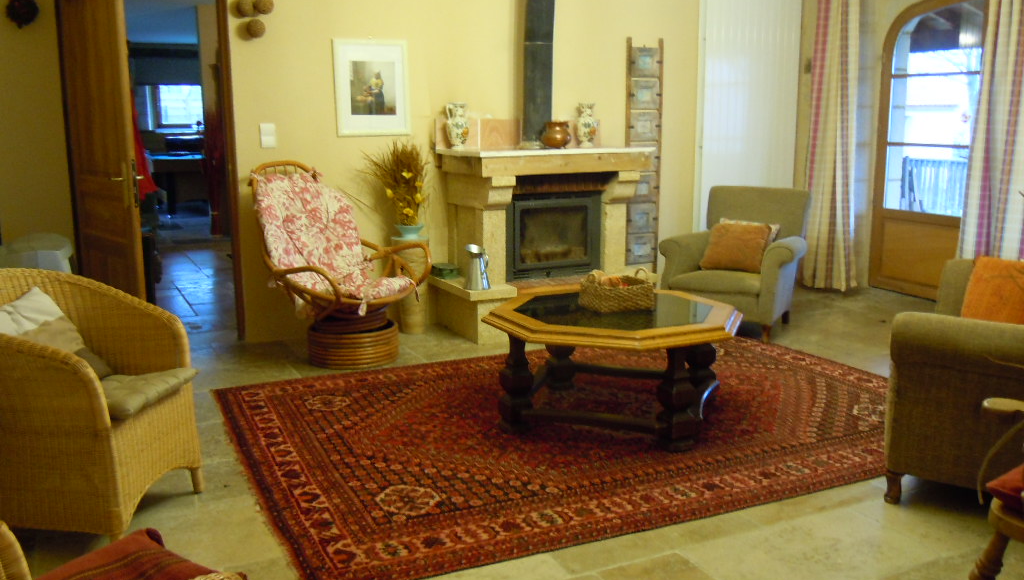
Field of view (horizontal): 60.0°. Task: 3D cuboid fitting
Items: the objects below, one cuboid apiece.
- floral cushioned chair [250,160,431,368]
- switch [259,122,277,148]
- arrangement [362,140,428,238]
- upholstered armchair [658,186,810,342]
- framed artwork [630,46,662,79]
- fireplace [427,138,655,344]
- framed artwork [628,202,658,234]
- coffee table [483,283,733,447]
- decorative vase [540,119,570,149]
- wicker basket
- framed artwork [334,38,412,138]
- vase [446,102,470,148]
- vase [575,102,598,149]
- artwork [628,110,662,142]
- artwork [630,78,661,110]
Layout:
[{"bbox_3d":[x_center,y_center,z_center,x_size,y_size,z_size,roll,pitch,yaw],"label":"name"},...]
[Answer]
[{"bbox_3d":[-0.925,-0.163,4.925,0.860,1.095,0.800,5,13,28],"label":"floral cushioned chair"},{"bbox_3d":[-1.432,-0.904,5.208,0.091,0.144,0.015,-6,12,-26],"label":"switch"},{"bbox_3d":[-0.712,-0.614,5.446,0.414,0.598,0.391,-5,10,-24],"label":"arrangement"},{"bbox_3d":[1.470,-0.200,5.688,0.805,0.880,0.770,6,11,34],"label":"upholstered armchair"},{"bbox_3d":[0.954,-1.620,6.340,0.236,0.215,0.030,-5,10,-24],"label":"framed artwork"},{"bbox_3d":[0.226,-0.342,5.814,1.380,1.138,0.759,-5,10,-24],"label":"fireplace"},{"bbox_3d":[0.956,-0.523,6.491,0.263,0.228,0.025,-6,12,-26],"label":"framed artwork"},{"bbox_3d":[0.443,0.314,3.850,1.046,0.460,1.046,-5,10,-24],"label":"coffee table"},{"bbox_3d":[0.281,-0.984,5.649,0.205,0.172,0.205,0,9,0],"label":"decorative vase"},{"bbox_3d":[0.453,-0.001,3.850,0.270,0.167,0.236,-5,10,-24],"label":"wicker basket"},{"bbox_3d":[-0.857,-1.239,5.432,0.471,0.579,0.025,-6,12,-26],"label":"framed artwork"},{"bbox_3d":[-0.338,-1.026,5.536,0.147,0.296,0.130,-6,12,-26],"label":"vase"},{"bbox_3d":[0.482,-1.077,5.832,0.149,0.282,0.144,0,9,0],"label":"vase"},{"bbox_3d":[0.952,-1.174,6.364,0.256,0.222,0.025,-6,12,-26],"label":"artwork"},{"bbox_3d":[0.951,-1.394,6.321,0.250,0.219,0.025,-6,12,-26],"label":"artwork"}]

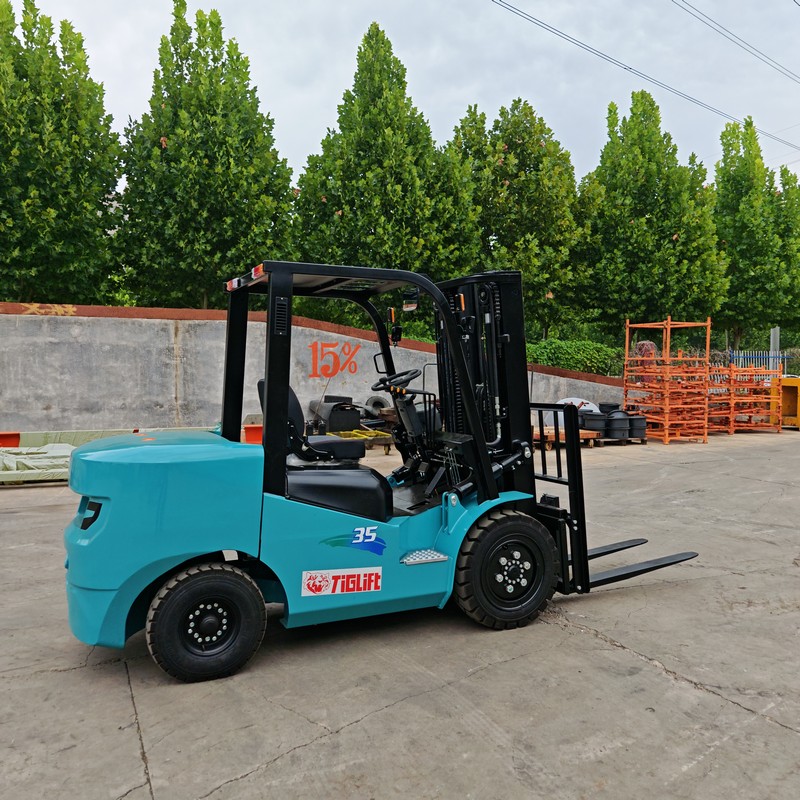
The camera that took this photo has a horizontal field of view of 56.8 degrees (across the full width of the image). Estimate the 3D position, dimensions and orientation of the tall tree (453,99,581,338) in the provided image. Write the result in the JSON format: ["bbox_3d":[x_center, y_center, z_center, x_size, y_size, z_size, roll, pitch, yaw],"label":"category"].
[{"bbox_3d":[3.373,-4.197,21.480,4.000,8.912,4.000,0,4,0],"label":"tall tree"}]

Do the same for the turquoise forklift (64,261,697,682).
[{"bbox_3d":[0.128,0.280,4.709,4.149,2.093,1.230,-2,4,-25],"label":"turquoise forklift"}]

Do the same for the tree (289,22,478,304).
[{"bbox_3d":[-0.349,-4.633,19.248,4.800,10.083,4.800,0,4,0],"label":"tree"}]

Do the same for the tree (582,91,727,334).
[{"bbox_3d":[8.075,-4.810,23.547,4.500,9.852,4.500,0,4,0],"label":"tree"}]

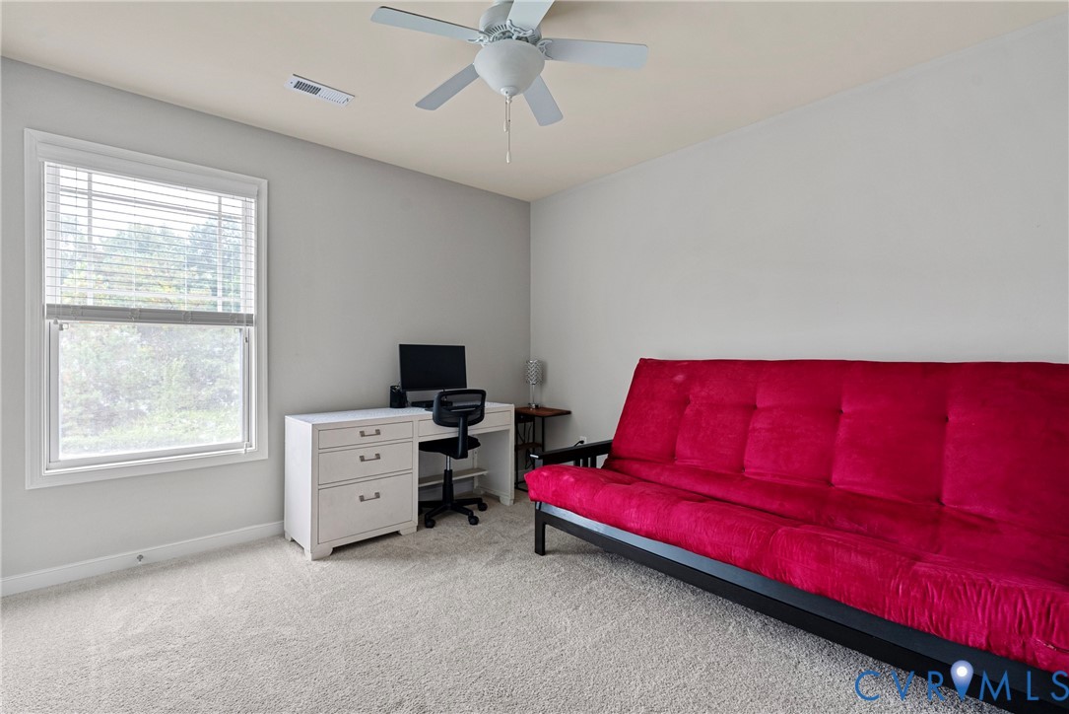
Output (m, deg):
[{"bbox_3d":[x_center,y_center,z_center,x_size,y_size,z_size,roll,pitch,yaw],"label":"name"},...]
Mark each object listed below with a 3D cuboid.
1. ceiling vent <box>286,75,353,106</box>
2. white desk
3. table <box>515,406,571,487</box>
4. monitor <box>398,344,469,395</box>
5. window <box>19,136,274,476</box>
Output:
[{"bbox_3d":[-1.105,-1.362,2.456,0.305,0.020,0.137,0,0,-42],"label":"ceiling vent"},{"bbox_3d":[-0.832,0.731,3.218,1.445,0.738,0.465,0,0,-42],"label":"white desk"},{"bbox_3d":[0.024,0.772,3.889,0.370,0.655,0.460,0,0,-42],"label":"table"},{"bbox_3d":[-0.733,0.085,3.496,0.545,0.335,0.070,0,-5,-42],"label":"monitor"},{"bbox_3d":[-2.016,-0.225,2.572,1.015,1.690,0.100,0,0,-42],"label":"window"}]

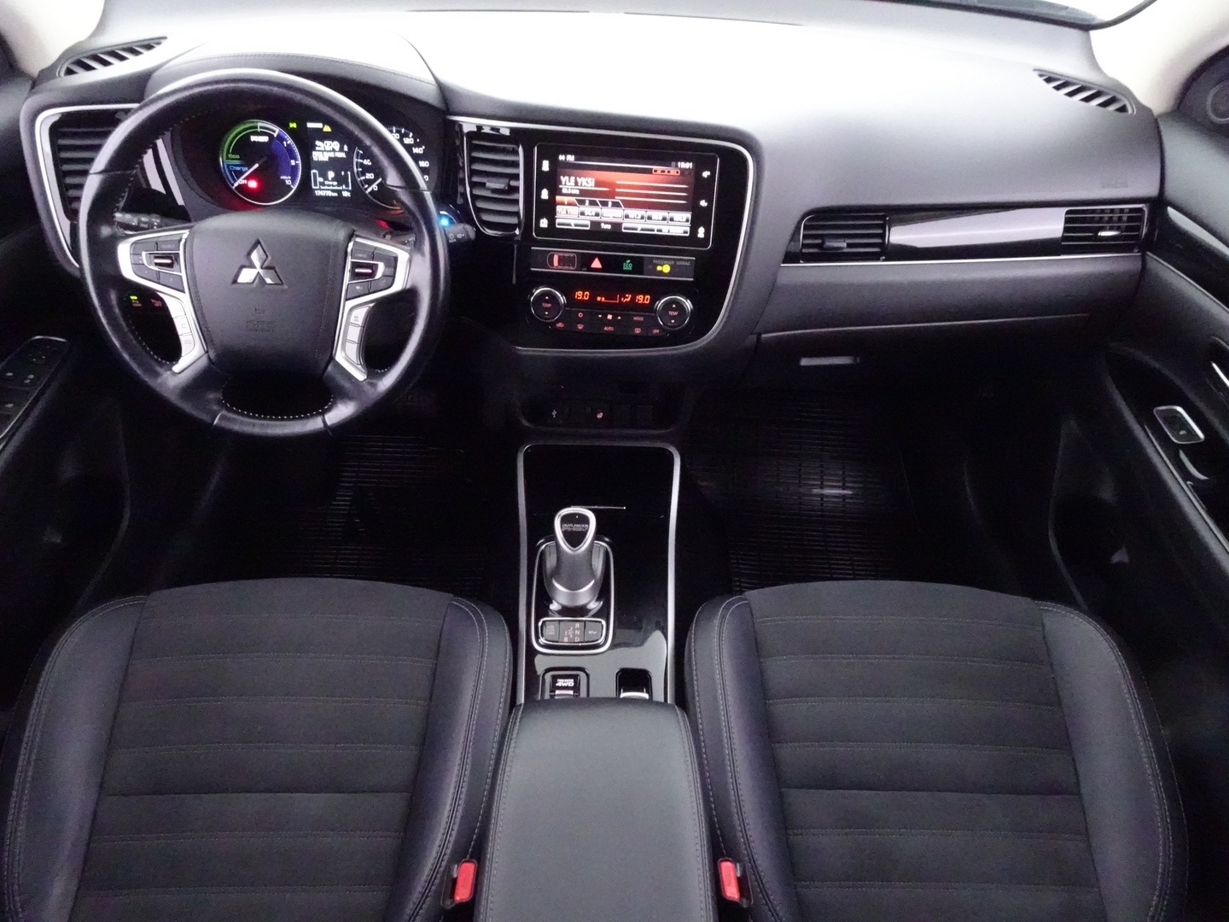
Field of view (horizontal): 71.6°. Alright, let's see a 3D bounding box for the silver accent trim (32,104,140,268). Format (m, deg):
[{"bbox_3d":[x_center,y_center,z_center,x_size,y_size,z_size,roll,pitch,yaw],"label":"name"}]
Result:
[{"bbox_3d":[-0.588,-0.321,1.004,0.108,0.187,0.050,-2,25,-6],"label":"silver accent trim"}]

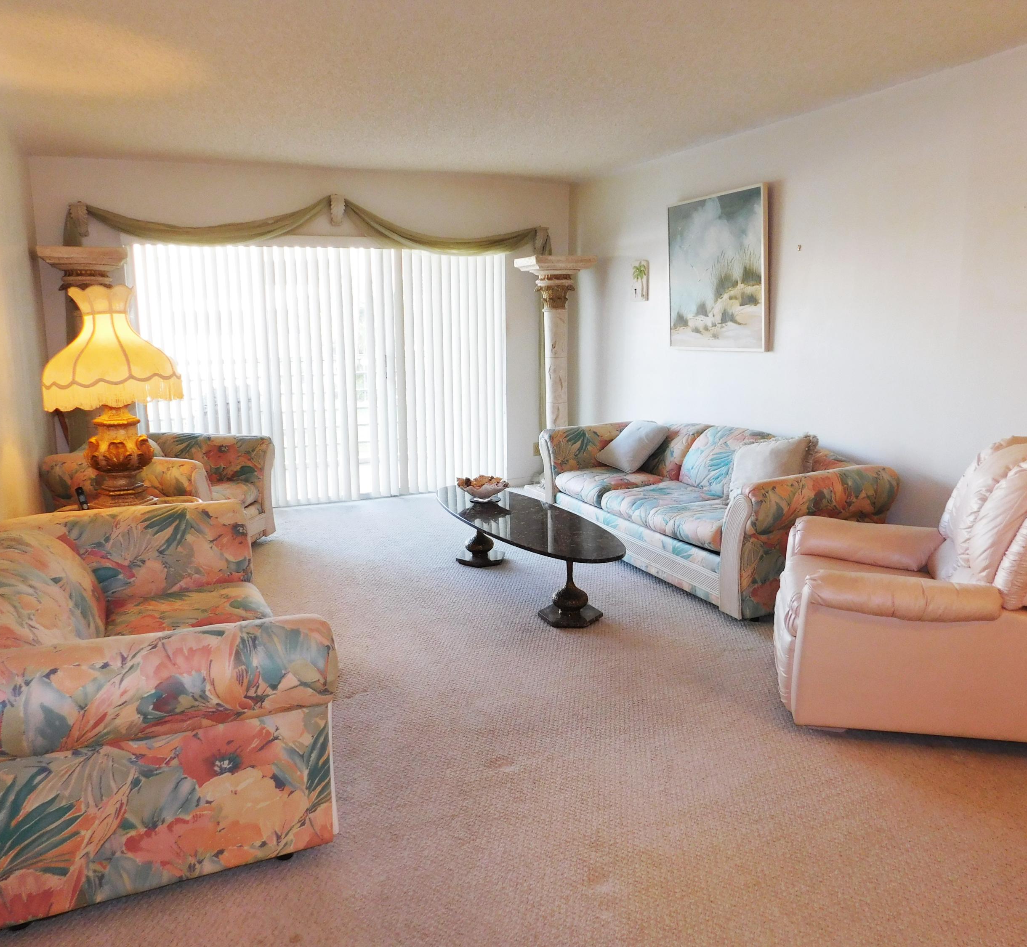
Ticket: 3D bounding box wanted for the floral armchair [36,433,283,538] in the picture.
[{"bbox_3d":[-2.045,0.154,4.934,0.923,0.753,1.022,1,11,9],"label":"floral armchair"}]

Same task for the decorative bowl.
[{"bbox_3d":[-0.167,0.083,4.785,0.305,0.142,0.284,-5,12,-24],"label":"decorative bowl"}]

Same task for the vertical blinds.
[{"bbox_3d":[-1.304,-0.713,6.335,2.741,1.896,0.099,-5,12,-24],"label":"vertical blinds"}]

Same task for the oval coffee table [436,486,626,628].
[{"bbox_3d":[0.021,0.412,4.445,0.549,0.383,1.846,-5,12,-24],"label":"oval coffee table"}]

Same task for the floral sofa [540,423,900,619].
[{"bbox_3d":[1.019,0.120,4.884,0.895,0.774,2.173,-5,12,-24],"label":"floral sofa"}]

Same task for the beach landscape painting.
[{"bbox_3d":[1.257,-1.232,5.196,0.045,0.923,0.930,-9,13,-23],"label":"beach landscape painting"}]

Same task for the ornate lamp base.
[{"bbox_3d":[-1.773,-0.068,3.799,0.298,0.483,0.298,-5,12,-24],"label":"ornate lamp base"}]

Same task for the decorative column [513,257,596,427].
[{"bbox_3d":[0.318,-0.717,6.507,0.476,1.832,0.476,-5,12,-24],"label":"decorative column"}]

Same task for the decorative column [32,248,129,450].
[{"bbox_3d":[-2.589,-0.449,5.255,0.476,1.832,0.476,-5,12,-24],"label":"decorative column"}]

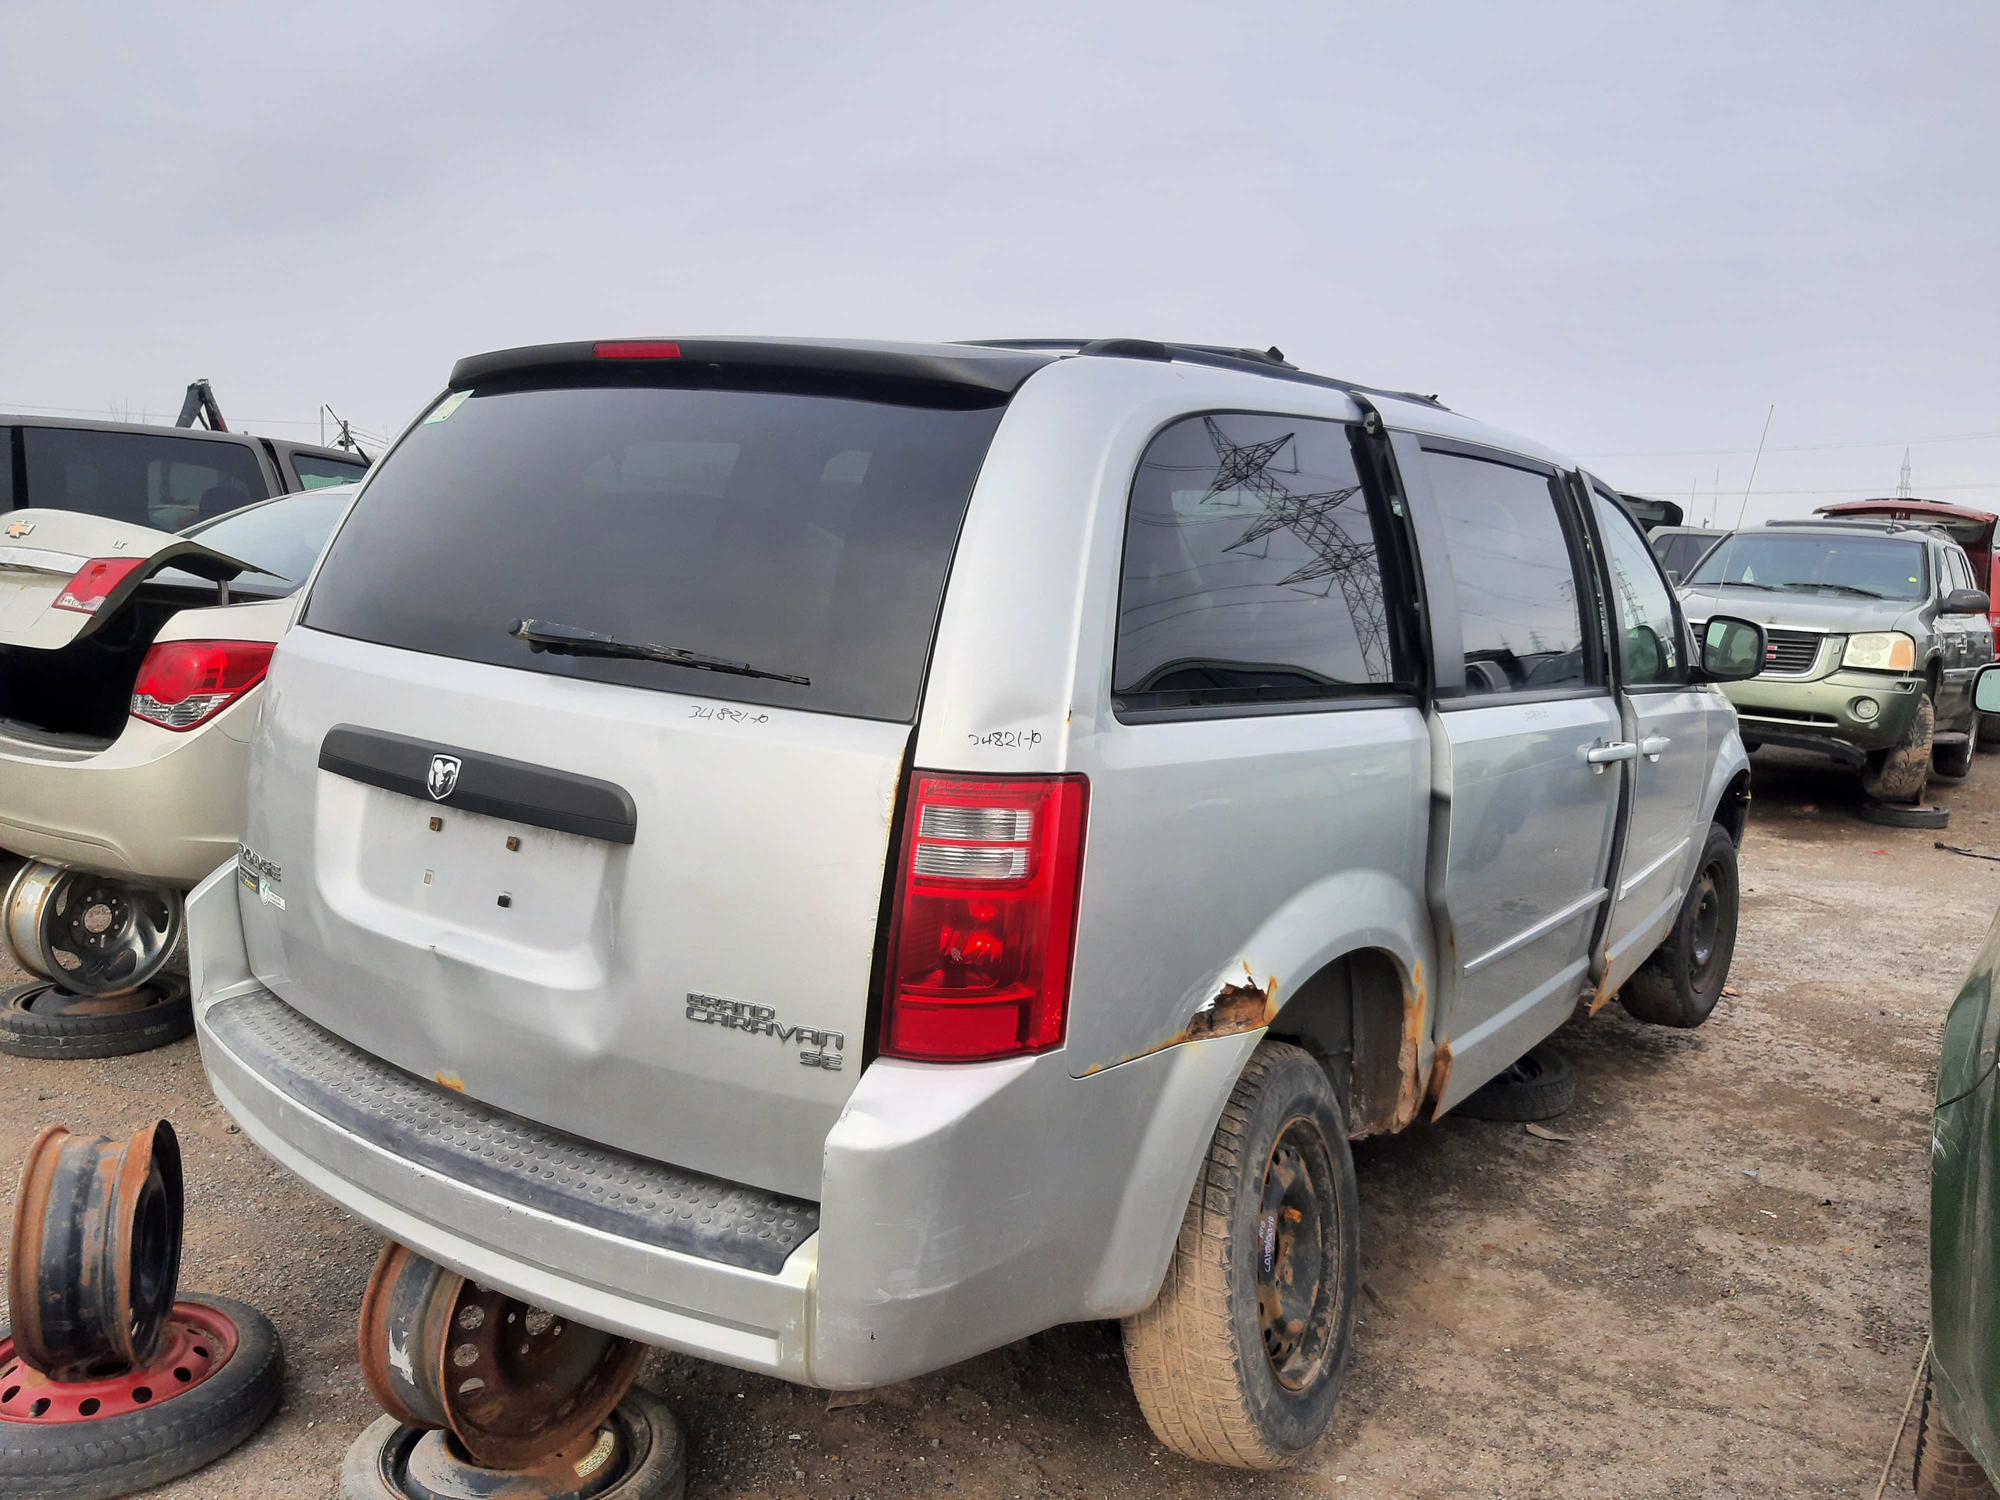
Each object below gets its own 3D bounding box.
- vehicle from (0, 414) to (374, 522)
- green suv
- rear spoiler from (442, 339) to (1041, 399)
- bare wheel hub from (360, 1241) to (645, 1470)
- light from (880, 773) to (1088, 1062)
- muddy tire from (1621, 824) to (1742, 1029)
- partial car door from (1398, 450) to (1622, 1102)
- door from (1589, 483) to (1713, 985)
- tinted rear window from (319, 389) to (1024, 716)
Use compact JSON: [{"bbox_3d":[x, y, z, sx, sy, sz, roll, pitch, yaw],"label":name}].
[{"bbox_3d":[-4.023,-0.708,7.390,1.930,1.770,5.000,9,8,34],"label":"vehicle"},{"bbox_3d":[6.080,-0.807,11.114,1.930,1.830,4.870,8,8,37],"label":"green suv"},{"bbox_3d":[-0.454,-0.596,2.323,1.250,0.125,0.310,9,8,34],"label":"rear spoiler"},{"bbox_3d":[-0.737,0.863,2.320,0.180,0.420,0.420,1,4,34],"label":"bare wheel hub"},{"bbox_3d":[-0.013,0.200,1.733,0.210,0.360,0.180,9,8,34],"label":"light"},{"bbox_3d":[2.247,0.570,4.996,0.230,0.700,0.700,8,7,38],"label":"muddy tire"},{"bbox_3d":[1.031,0.028,3.076,0.260,1.260,1.240,9,8,34],"label":"partial car door"},{"bbox_3d":[1.752,-0.044,4.107,0.260,1.280,1.160,9,8,34],"label":"door"},{"bbox_3d":[-0.576,-0.338,2.209,1.320,0.470,0.120,9,-19,34],"label":"tinted rear window"}]

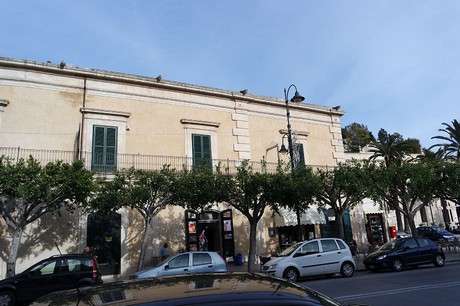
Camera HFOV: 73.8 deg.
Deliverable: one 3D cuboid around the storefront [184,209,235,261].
[{"bbox_3d":[-1.108,4.778,17.533,2.900,3.250,0.500,4,-16,-26],"label":"storefront"}]

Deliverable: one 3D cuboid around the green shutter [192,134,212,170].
[{"bbox_3d":[-1.663,0.150,18.761,1.224,2.611,0.100,4,-16,-26],"label":"green shutter"}]

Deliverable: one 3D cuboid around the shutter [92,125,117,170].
[{"bbox_3d":[-6.649,-0.182,16.311,1.224,2.611,0.100,4,-16,-26],"label":"shutter"}]

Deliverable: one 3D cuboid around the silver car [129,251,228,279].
[{"bbox_3d":[-2.090,4.550,11.840,3.830,1.480,1.660,0,-15,-15],"label":"silver car"}]

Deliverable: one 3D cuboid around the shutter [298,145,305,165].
[{"bbox_3d":[5.263,0.475,22.526,0.650,2.430,0.080,3,-14,-27],"label":"shutter"}]

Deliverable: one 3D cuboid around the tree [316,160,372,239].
[{"bbox_3d":[5.904,2.986,15.807,3.200,5.150,3.100,1,-13,-16],"label":"tree"}]

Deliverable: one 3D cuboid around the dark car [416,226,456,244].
[{"bbox_3d":[20.200,8.150,30.400,1.700,1.480,3.950,0,-13,-13],"label":"dark car"}]

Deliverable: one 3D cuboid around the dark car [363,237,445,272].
[{"bbox_3d":[8.153,4.663,14.473,3.830,1.430,1.660,1,-13,-16],"label":"dark car"}]

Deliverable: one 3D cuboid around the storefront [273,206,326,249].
[{"bbox_3d":[4.511,5.099,19.963,3.300,3.400,1.000,4,-16,-26],"label":"storefront"}]

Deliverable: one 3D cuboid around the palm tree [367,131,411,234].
[{"bbox_3d":[18.108,3.592,33.542,4.500,11.900,4.500,4,-16,-26],"label":"palm tree"}]

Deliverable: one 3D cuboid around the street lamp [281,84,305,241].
[{"bbox_3d":[3.238,0.995,15.159,0.700,9.030,2.300,1,-13,-16],"label":"street lamp"}]

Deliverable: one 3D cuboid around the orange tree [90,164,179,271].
[{"bbox_3d":[-3.906,3.059,12.858,3.900,4.750,3.500,1,-13,-16],"label":"orange tree"}]

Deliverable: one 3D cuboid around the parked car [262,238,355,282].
[{"bbox_3d":[3.288,4.445,13.076,3.920,1.640,1.700,1,-13,-16],"label":"parked car"}]

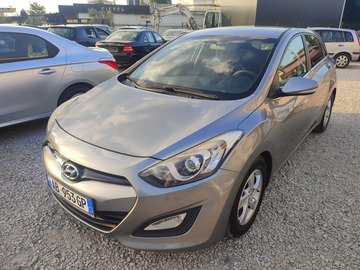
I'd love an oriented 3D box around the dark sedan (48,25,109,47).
[{"bbox_3d":[-4.658,-4.666,13.245,1.760,1.470,4.250,6,23,14],"label":"dark sedan"}]

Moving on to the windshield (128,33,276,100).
[{"bbox_3d":[0.184,-0.714,2.464,1.360,0.170,0.980,16,52,35],"label":"windshield"}]

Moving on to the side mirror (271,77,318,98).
[{"bbox_3d":[0.942,-0.386,2.092,0.260,0.165,0.220,17,27,35],"label":"side mirror"}]

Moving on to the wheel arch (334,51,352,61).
[{"bbox_3d":[6.479,-3.183,10.315,0.640,0.370,0.200,17,27,35],"label":"wheel arch"}]

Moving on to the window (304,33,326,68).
[{"bbox_3d":[1.685,-1.034,3.175,0.080,0.360,0.880,-6,13,42],"label":"window"}]

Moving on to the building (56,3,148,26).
[{"bbox_3d":[-9.513,-14.547,34.358,11.000,4.100,7.500,-5,23,-12],"label":"building"}]

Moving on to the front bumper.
[{"bbox_3d":[-0.538,0.294,1.879,1.740,0.580,0.600,17,27,35],"label":"front bumper"}]

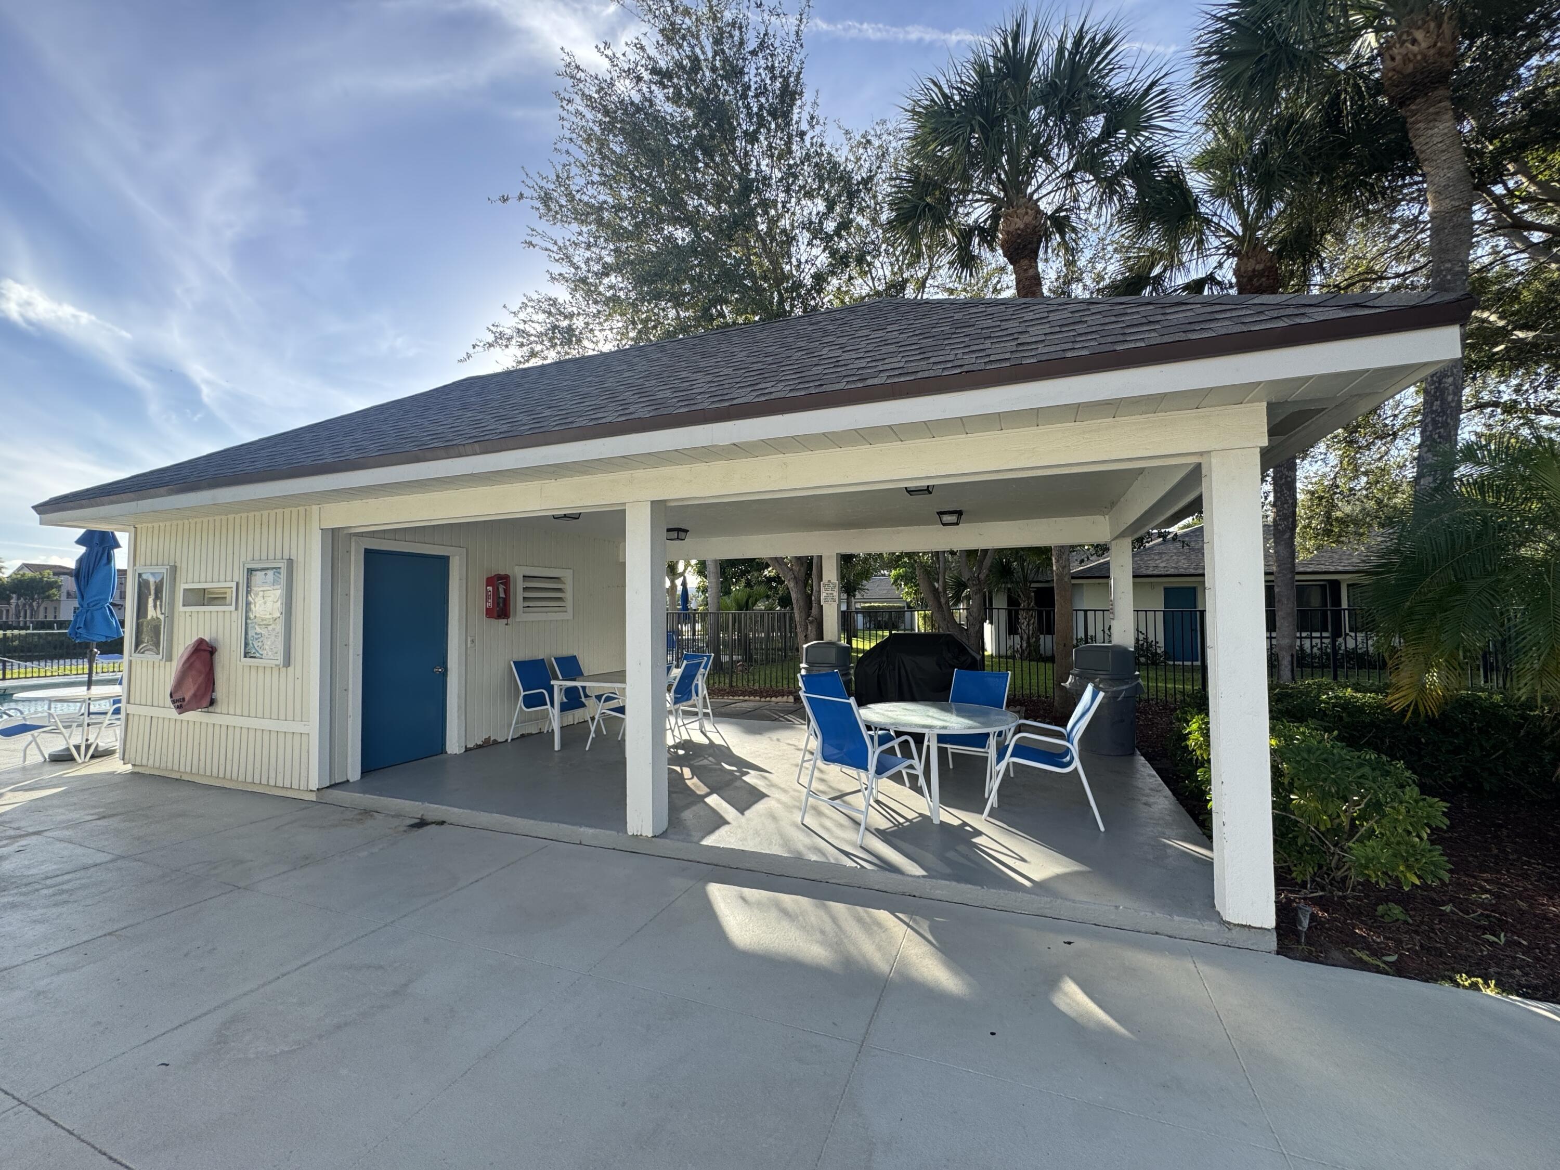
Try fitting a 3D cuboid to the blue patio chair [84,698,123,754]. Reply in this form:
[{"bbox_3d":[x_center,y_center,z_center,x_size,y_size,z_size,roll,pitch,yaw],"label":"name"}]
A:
[{"bbox_3d":[-7.184,1.459,7.131,0.730,0.900,0.570,0,-2,-14],"label":"blue patio chair"}]

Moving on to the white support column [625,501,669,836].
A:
[{"bbox_3d":[-0.879,0.536,4.216,0.190,2.179,0.190,-1,-2,22],"label":"white support column"}]

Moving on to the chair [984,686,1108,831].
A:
[{"bbox_3d":[1.846,1.164,4.475,0.760,0.890,0.570,-1,-2,19],"label":"chair"}]

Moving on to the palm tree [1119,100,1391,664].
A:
[{"bbox_3d":[6.162,-2.160,8.239,3.000,7.900,3.000,-1,-3,22],"label":"palm tree"}]

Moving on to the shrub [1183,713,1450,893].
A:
[{"bbox_3d":[3.084,1.235,3.713,1.150,0.850,1.050,-1,-2,22],"label":"shrub"}]

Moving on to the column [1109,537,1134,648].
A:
[{"bbox_3d":[3.629,0.579,6.672,0.190,2.179,0.190,-1,-2,22],"label":"column"}]

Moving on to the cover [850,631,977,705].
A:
[{"bbox_3d":[1.569,1.143,7.163,1.330,1.180,0.660,-1,-3,22],"label":"cover"}]

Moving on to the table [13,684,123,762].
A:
[{"bbox_3d":[-7.617,1.524,6.962,1.090,0.710,1.090,-1,-2,22],"label":"table"}]

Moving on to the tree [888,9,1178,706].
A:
[{"bbox_3d":[3.560,-3.100,8.800,4.000,9.800,4.000,-1,-2,22],"label":"tree"}]

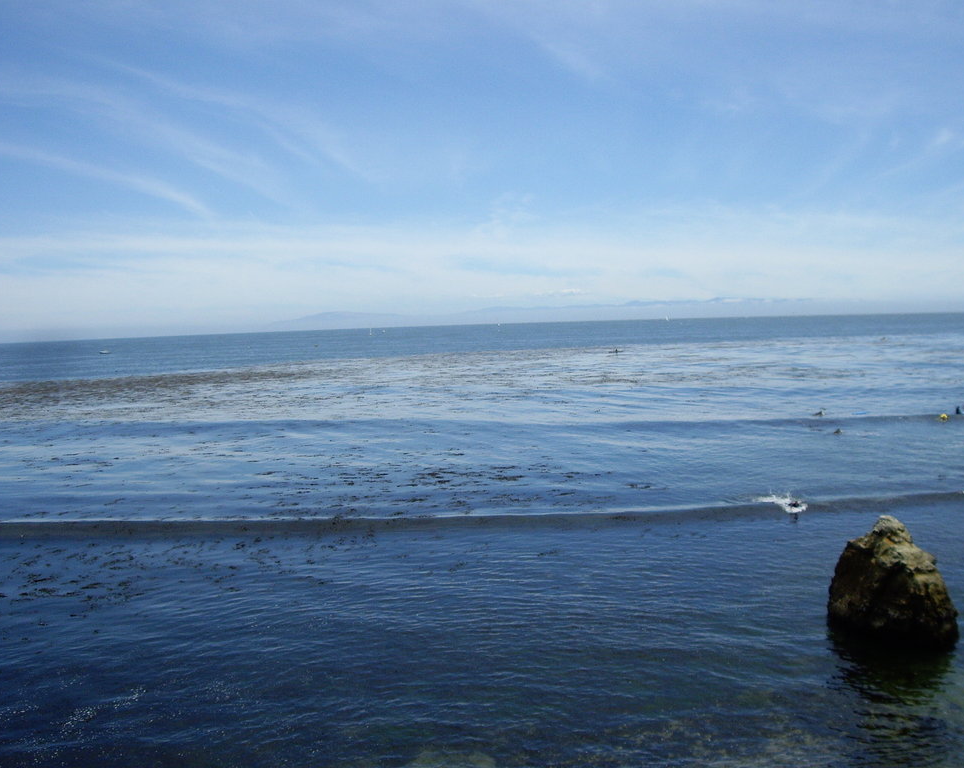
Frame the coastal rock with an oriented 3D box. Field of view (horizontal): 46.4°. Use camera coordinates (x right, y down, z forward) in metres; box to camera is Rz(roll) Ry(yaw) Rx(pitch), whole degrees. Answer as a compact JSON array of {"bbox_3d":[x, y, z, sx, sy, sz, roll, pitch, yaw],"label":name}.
[{"bbox_3d":[11.676,5.375,31.891,3.600,3.300,3.400,-1,3,20],"label":"coastal rock"}]

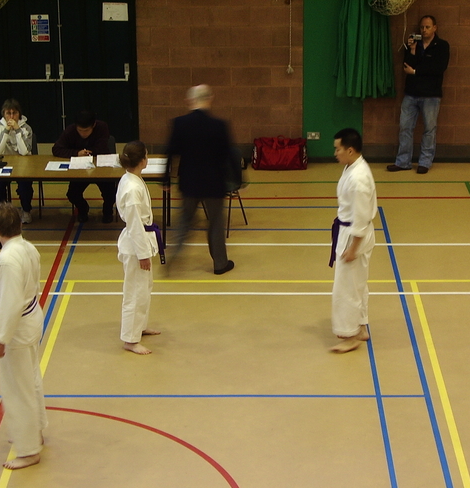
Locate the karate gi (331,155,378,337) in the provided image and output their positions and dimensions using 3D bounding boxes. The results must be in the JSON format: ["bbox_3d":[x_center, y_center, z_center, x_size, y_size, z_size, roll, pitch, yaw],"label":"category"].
[{"bbox_3d":[0.951,0.028,12.026,0.360,1.500,0.490,-3,19,-9],"label":"karate gi"}]

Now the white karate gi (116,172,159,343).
[{"bbox_3d":[-0.773,0.090,12.076,0.340,1.440,0.480,0,19,1],"label":"white karate gi"}]

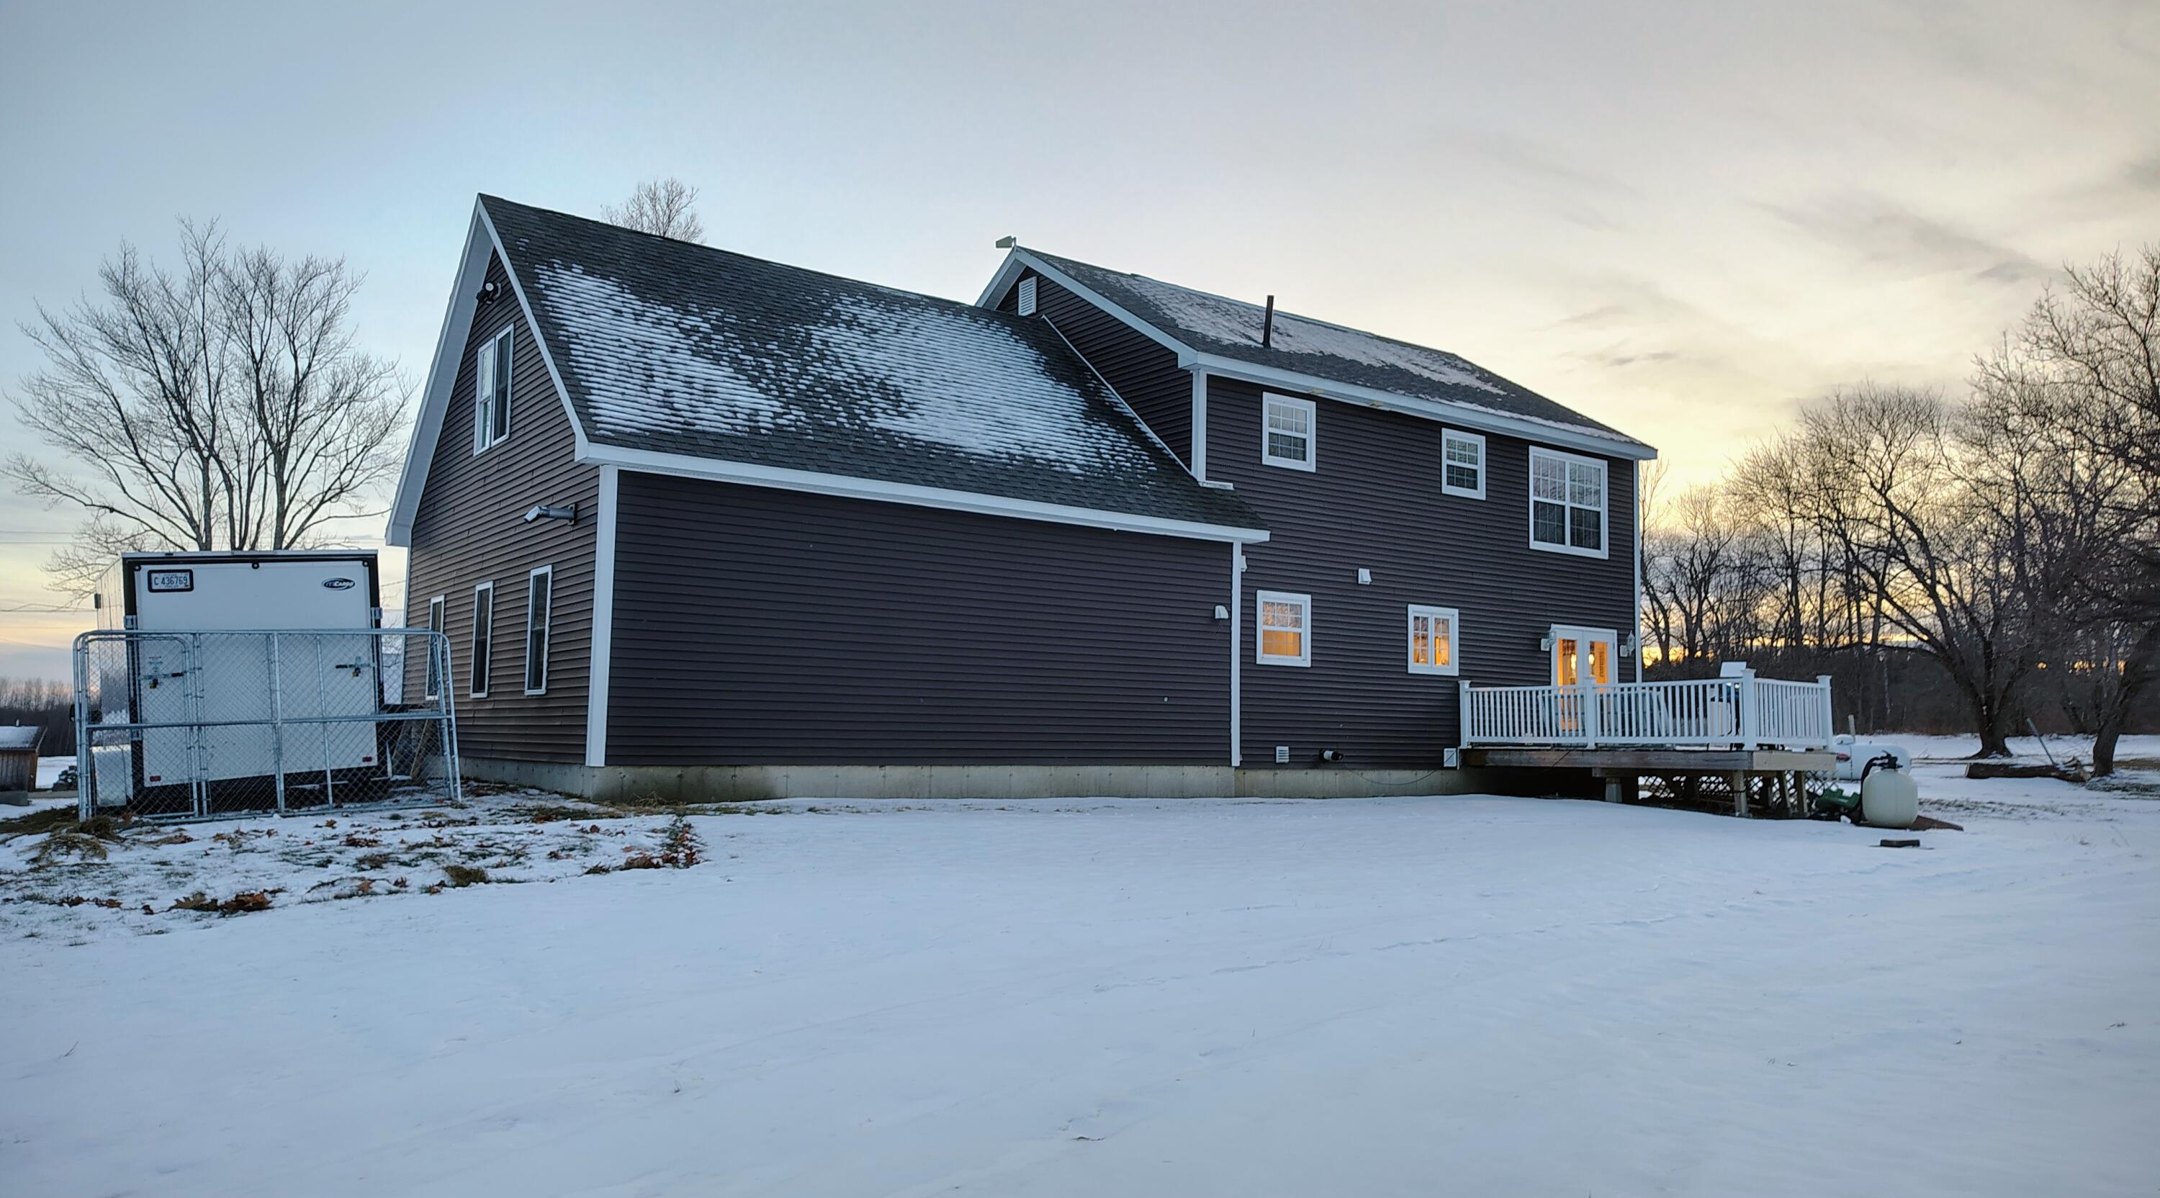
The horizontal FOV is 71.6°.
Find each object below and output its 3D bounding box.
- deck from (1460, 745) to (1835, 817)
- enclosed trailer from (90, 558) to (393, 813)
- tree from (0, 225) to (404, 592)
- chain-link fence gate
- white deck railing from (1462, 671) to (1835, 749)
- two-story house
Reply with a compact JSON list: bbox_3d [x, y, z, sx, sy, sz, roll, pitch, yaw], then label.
[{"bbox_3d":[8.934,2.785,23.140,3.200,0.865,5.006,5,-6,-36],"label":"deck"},{"bbox_3d":[-9.154,0.936,16.113,2.350,2.450,4.600,-2,-2,-36],"label":"enclosed trailer"},{"bbox_3d":[-18.760,-2.083,31.471,8.700,12.000,8.500,5,-6,-36],"label":"tree"},{"bbox_3d":[-7.408,1.114,13.906,3.172,1.734,0.180,1,-18,-40],"label":"chain-link fence gate"},{"bbox_3d":[8.644,1.757,22.968,2.500,1.143,5.026,5,-6,-36],"label":"white deck railing"},{"bbox_3d":[0.000,-1.376,25.216,19.721,8.952,10.023,5,-6,-36],"label":"two-story house"}]

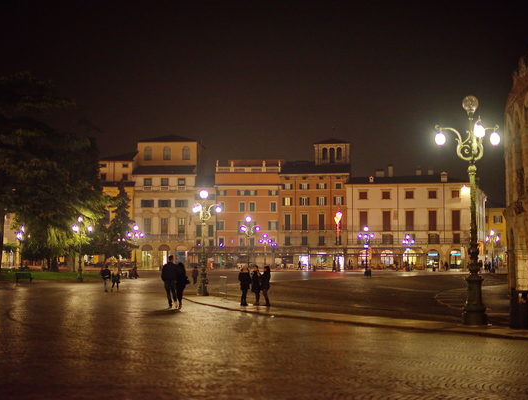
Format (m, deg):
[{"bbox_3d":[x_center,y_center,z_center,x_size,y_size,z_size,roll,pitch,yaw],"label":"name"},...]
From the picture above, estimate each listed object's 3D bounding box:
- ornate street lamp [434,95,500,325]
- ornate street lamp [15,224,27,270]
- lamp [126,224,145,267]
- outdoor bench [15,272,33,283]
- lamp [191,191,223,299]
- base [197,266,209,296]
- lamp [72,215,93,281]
[{"bbox_3d":[5.518,0.244,22.563,1.780,6.200,1.750,0,-4,0],"label":"ornate street lamp"},{"bbox_3d":[-30.851,6.363,106.696,1.650,6.200,1.650,0,-4,0],"label":"ornate street lamp"},{"bbox_3d":[-16.352,6.363,106.696,1.750,6.200,1.750,0,-4,0],"label":"lamp"},{"bbox_3d":[-22.177,7.218,77.033,1.500,0.850,0.650,1,-5,-11],"label":"outdoor bench"},{"bbox_3d":[-3.385,2.501,48.879,1.750,6.200,1.750,0,-4,0],"label":"lamp"},{"bbox_3d":[-3.514,4.719,48.705,0.700,1.750,0.700,0,-4,0],"label":"base"},{"bbox_3d":[-17.181,4.691,79.123,1.750,6.200,1.750,0,-4,0],"label":"lamp"}]

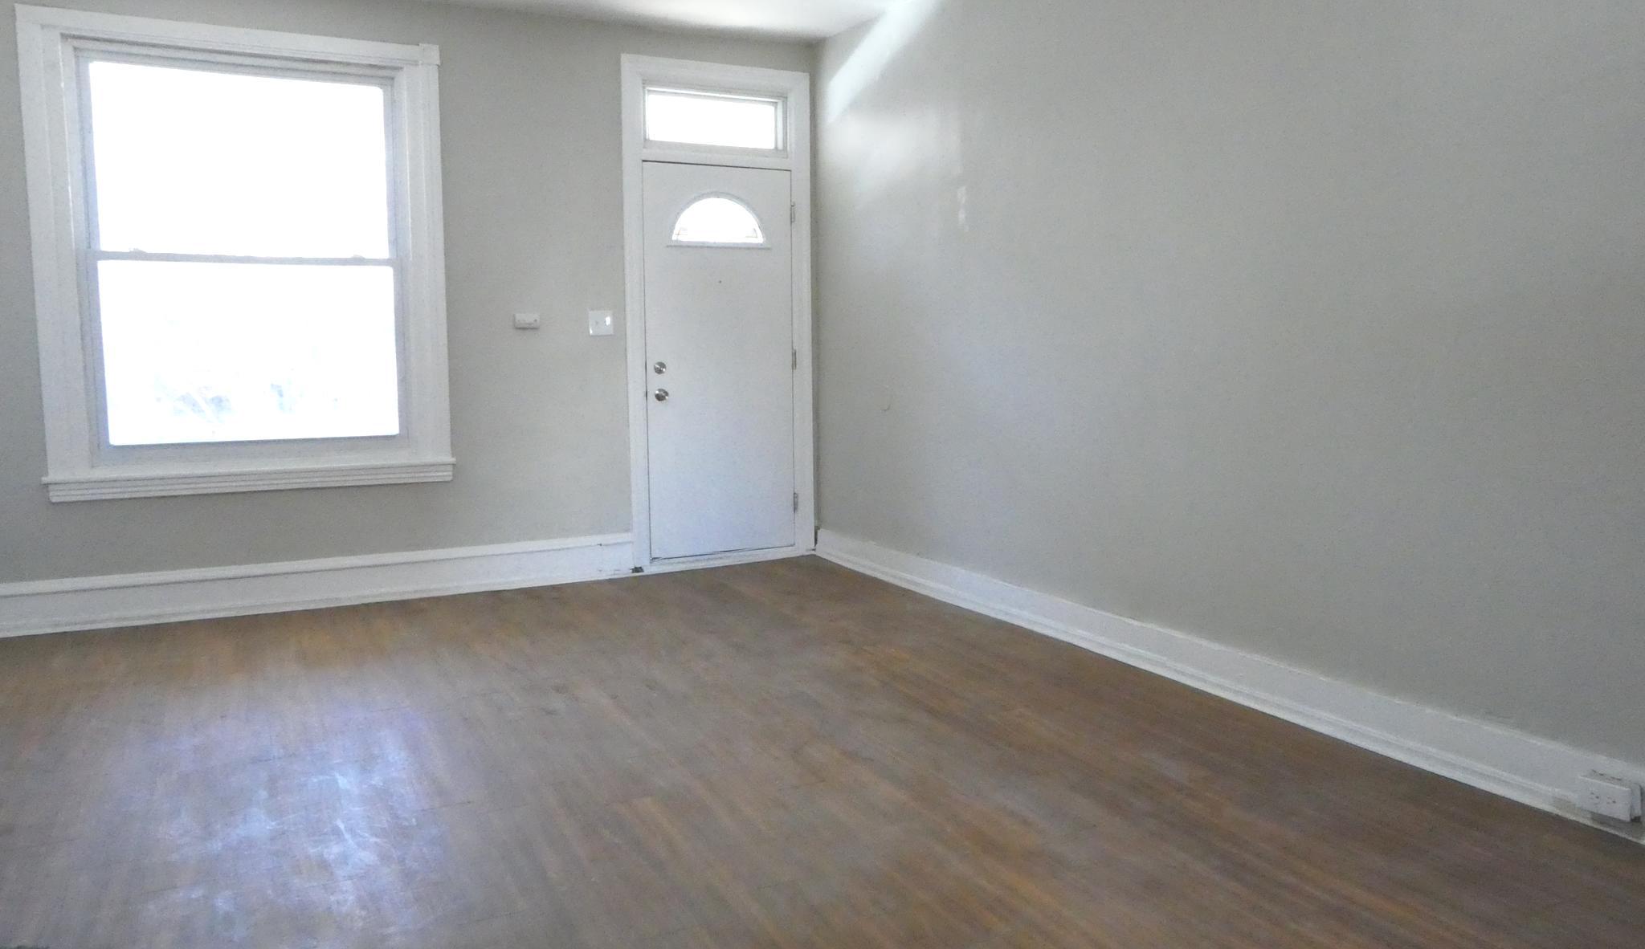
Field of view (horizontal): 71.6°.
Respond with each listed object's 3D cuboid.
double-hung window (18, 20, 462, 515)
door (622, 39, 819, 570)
[{"bbox_3d":[-2.497,-0.933,5.012,1.619,1.991,0.120,-3,7,-26],"label":"double-hung window"},{"bbox_3d":[-0.528,-0.809,5.996,1.029,2.601,0.120,-3,7,-26],"label":"door"}]

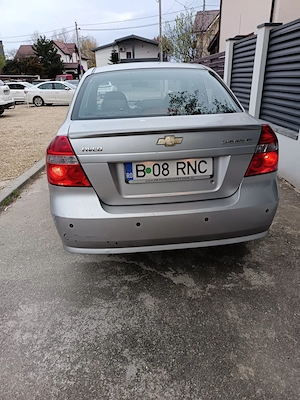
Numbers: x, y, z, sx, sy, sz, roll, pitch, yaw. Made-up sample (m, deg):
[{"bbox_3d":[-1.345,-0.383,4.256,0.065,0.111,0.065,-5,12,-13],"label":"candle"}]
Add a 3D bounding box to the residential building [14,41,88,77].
[{"bbox_3d":[-16.722,-22.980,47.472,12.300,7.700,10.000,-5,24,-5],"label":"residential building"}]

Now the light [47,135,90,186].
[{"bbox_3d":[-0.535,-0.242,1.764,0.330,0.350,0.270,-4,24,-3],"label":"light"}]

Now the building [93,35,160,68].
[{"bbox_3d":[-3.564,-21.762,43.894,10.300,7.300,10.000,-3,24,0],"label":"building"}]

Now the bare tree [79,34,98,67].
[{"bbox_3d":[-11.128,-25.754,51.823,4.500,8.800,4.500,-3,24,0],"label":"bare tree"}]

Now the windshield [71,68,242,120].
[{"bbox_3d":[0.043,-0.899,2.277,1.260,0.120,0.740,-4,49,-3],"label":"windshield"}]

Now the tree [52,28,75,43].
[{"bbox_3d":[-18.245,-30.766,60.404,6.000,11.600,6.000,-3,24,0],"label":"tree"}]

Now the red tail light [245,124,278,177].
[{"bbox_3d":[0.751,-0.327,1.828,0.330,0.350,0.270,-4,24,-3],"label":"red tail light"}]

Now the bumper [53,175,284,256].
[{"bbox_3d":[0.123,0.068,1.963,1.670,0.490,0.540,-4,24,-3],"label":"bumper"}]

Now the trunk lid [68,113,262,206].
[{"bbox_3d":[0.102,-0.307,1.885,1.250,0.480,0.550,-4,24,-3],"label":"trunk lid"}]

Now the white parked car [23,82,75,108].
[{"bbox_3d":[-5.873,-7.053,18.296,4.680,1.460,1.810,-3,24,-2],"label":"white parked car"}]

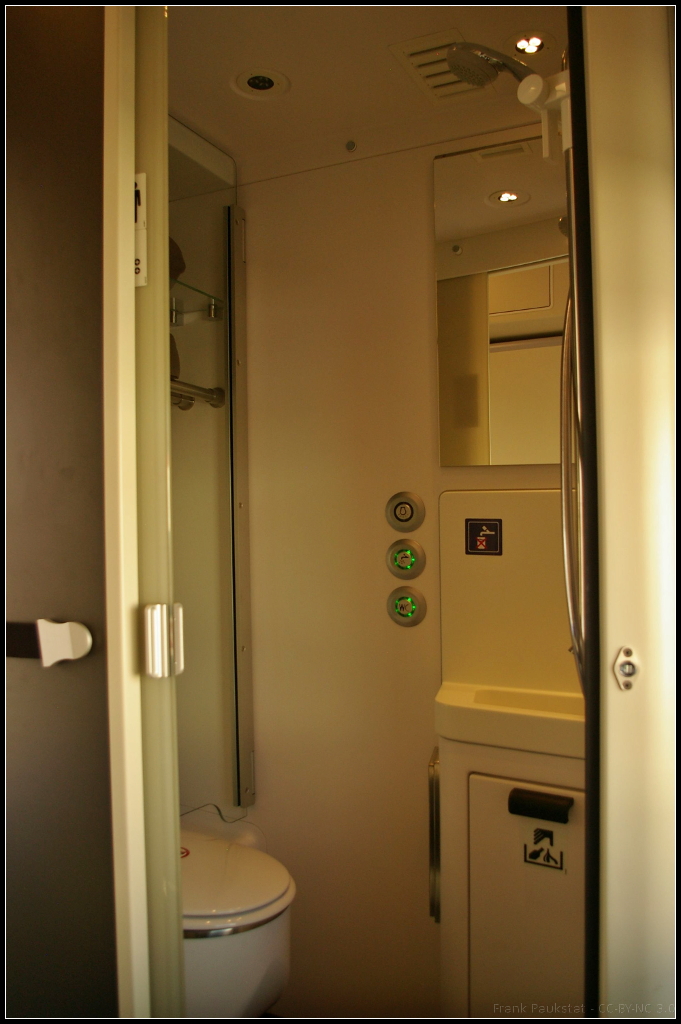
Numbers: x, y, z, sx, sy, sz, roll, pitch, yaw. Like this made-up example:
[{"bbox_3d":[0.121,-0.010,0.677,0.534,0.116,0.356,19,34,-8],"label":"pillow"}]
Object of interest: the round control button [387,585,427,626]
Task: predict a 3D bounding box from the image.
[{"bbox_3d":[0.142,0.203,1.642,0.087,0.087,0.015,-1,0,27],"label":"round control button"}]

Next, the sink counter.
[{"bbox_3d":[0.384,0.390,1.429,0.420,0.070,0.185,-1,0,27],"label":"sink counter"}]

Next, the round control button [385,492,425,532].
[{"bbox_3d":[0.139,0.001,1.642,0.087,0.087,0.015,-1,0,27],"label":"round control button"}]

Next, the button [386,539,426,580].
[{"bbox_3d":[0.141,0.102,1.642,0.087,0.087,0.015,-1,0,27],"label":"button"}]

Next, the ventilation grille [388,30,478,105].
[{"bbox_3d":[0.196,-0.837,1.444,0.127,0.020,0.235,-1,0,27],"label":"ventilation grille"}]

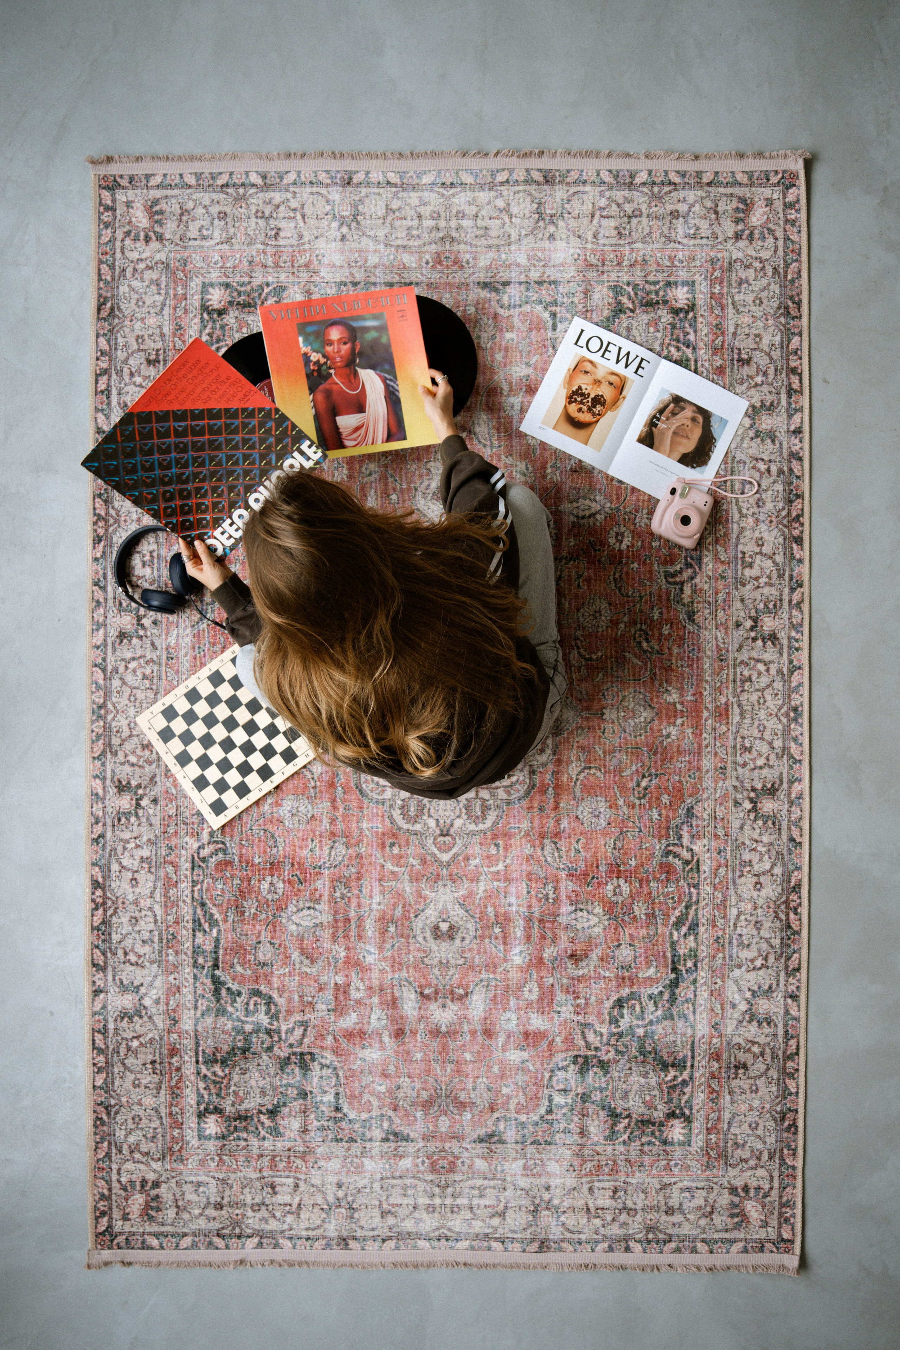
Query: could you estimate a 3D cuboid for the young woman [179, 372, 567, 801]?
[{"bbox_3d":[-0.084,-0.132,1.853,0.720,0.780,0.750,-27,90,1],"label":"young woman"}]

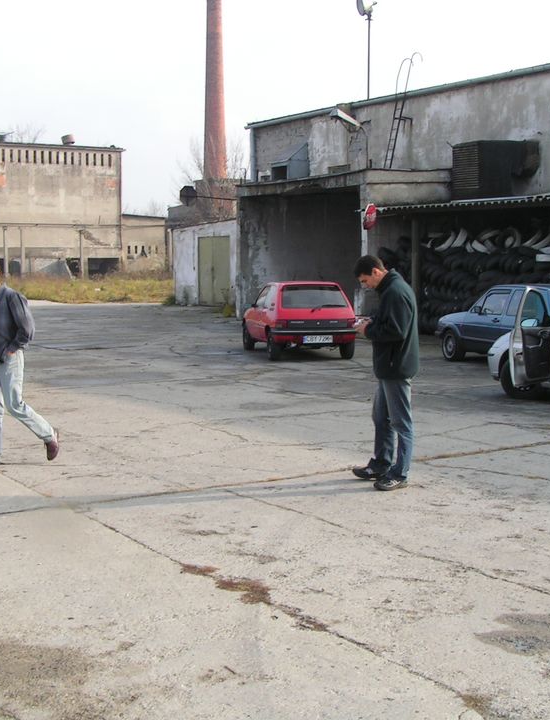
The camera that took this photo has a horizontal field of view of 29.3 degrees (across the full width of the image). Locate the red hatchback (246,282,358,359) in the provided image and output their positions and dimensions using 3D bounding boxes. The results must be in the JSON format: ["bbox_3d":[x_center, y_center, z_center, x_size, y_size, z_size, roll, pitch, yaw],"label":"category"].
[{"bbox_3d":[0.368,-0.792,19.626,1.570,1.370,3.700,-1,5,-11],"label":"red hatchback"}]

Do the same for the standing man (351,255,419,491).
[{"bbox_3d":[0.819,0.074,8.013,0.470,1.750,0.520,-1,5,-9],"label":"standing man"}]

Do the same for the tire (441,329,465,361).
[{"bbox_3d":[3.083,-0.261,18.147,0.170,0.560,0.560,-2,6,-21],"label":"tire"}]

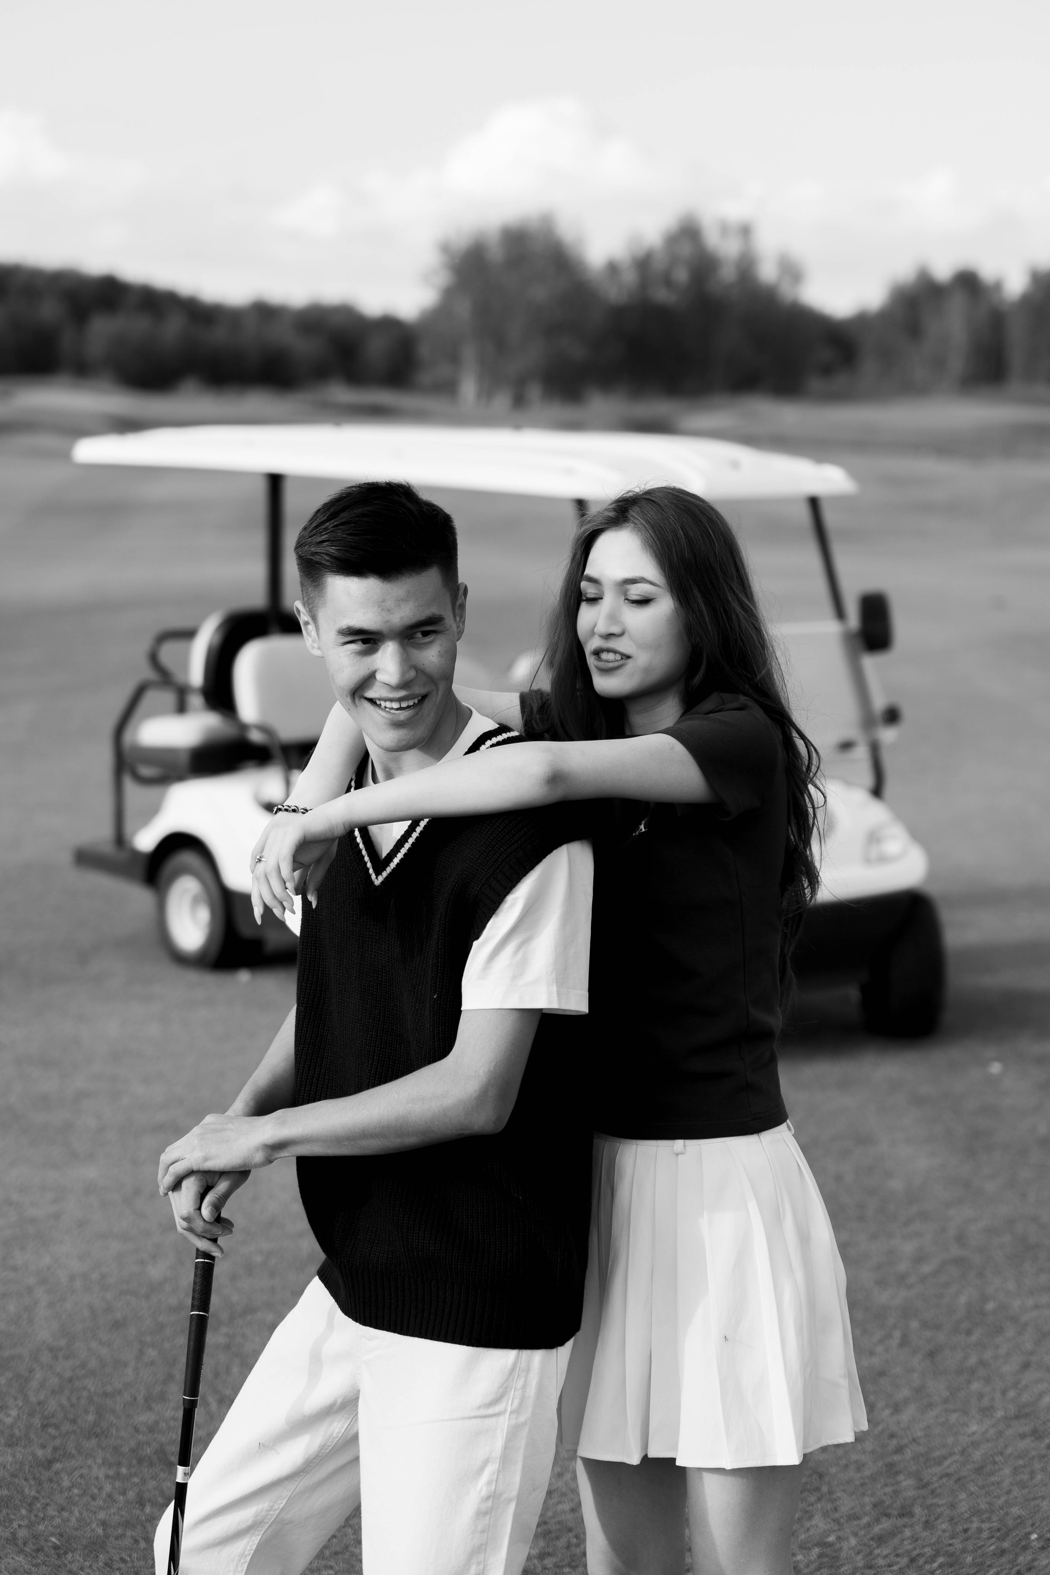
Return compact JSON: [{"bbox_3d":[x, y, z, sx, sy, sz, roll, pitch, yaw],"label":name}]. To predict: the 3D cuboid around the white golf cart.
[{"bbox_3d":[-0.125,-0.249,10.617,1.220,1.940,3.620,-7,10,-42],"label":"white golf cart"}]

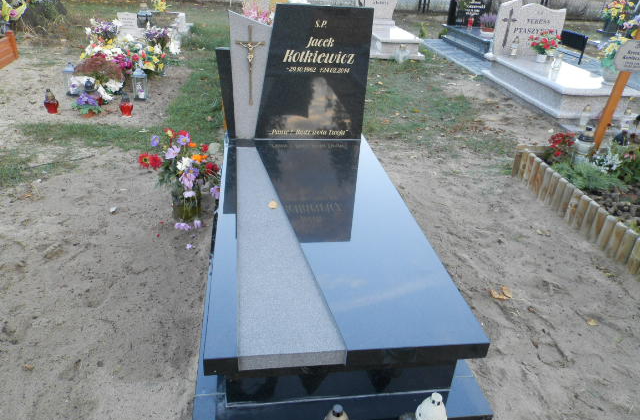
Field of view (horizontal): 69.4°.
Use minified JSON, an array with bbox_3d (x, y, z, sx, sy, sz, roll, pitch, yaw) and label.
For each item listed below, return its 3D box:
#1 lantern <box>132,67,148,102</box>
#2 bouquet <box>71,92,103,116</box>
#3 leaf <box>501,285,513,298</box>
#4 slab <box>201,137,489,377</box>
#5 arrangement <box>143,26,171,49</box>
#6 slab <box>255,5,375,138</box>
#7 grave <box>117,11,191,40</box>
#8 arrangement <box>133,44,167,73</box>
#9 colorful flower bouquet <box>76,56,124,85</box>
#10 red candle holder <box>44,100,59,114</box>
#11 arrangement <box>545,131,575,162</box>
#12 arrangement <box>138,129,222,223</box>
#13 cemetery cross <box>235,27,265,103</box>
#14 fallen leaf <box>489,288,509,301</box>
[{"bbox_3d":[-1.750,-1.246,4.501,0.140,0.315,0.140,-6,31,-18],"label":"lantern"},{"bbox_3d":[-2.028,-0.934,4.012,0.240,0.205,0.210,-10,32,-25],"label":"bouquet"},{"bbox_3d":[0.885,0.374,2.183,0.062,0.028,0.080,0,30,-9],"label":"leaf"},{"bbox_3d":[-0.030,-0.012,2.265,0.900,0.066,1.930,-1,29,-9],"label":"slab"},{"bbox_3d":[-2.197,-2.319,6.216,0.357,0.276,0.304,0,30,-9],"label":"arrangement"},{"bbox_3d":[-0.047,-0.841,2.900,0.708,0.816,0.080,0,30,-9],"label":"slab"},{"bbox_3d":[-2.370,-2.617,6.594,0.940,0.395,0.470,0,30,-9],"label":"grave"},{"bbox_3d":[-1.883,-1.674,5.110,0.355,0.294,0.302,0,30,-9],"label":"arrangement"},{"bbox_3d":[-2.112,-1.323,4.436,0.439,0.319,0.373,0,30,-9],"label":"colorful flower bouquet"},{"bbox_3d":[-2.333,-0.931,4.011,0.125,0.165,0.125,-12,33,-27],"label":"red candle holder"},{"bbox_3d":[1.857,-0.502,3.573,0.210,0.216,0.200,19,32,24],"label":"arrangement"},{"bbox_3d":[-0.725,-0.167,2.434,0.414,0.489,0.367,0,30,-9],"label":"arrangement"},{"bbox_3d":[-0.415,-0.849,2.766,0.175,0.468,0.038,0,30,-9],"label":"cemetery cross"},{"bbox_3d":[0.857,0.399,2.206,0.100,0.035,0.075,18,32,23],"label":"fallen leaf"}]

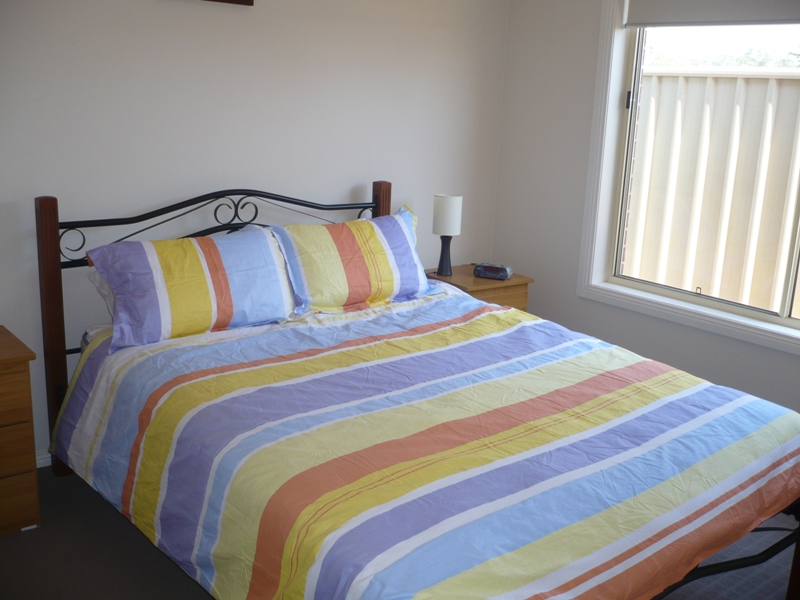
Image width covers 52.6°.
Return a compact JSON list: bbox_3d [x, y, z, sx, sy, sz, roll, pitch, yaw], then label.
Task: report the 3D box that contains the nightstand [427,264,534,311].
[{"bbox_3d":[0.359,0.173,4.188,0.452,0.615,0.416,-9,18,-38],"label":"nightstand"}]

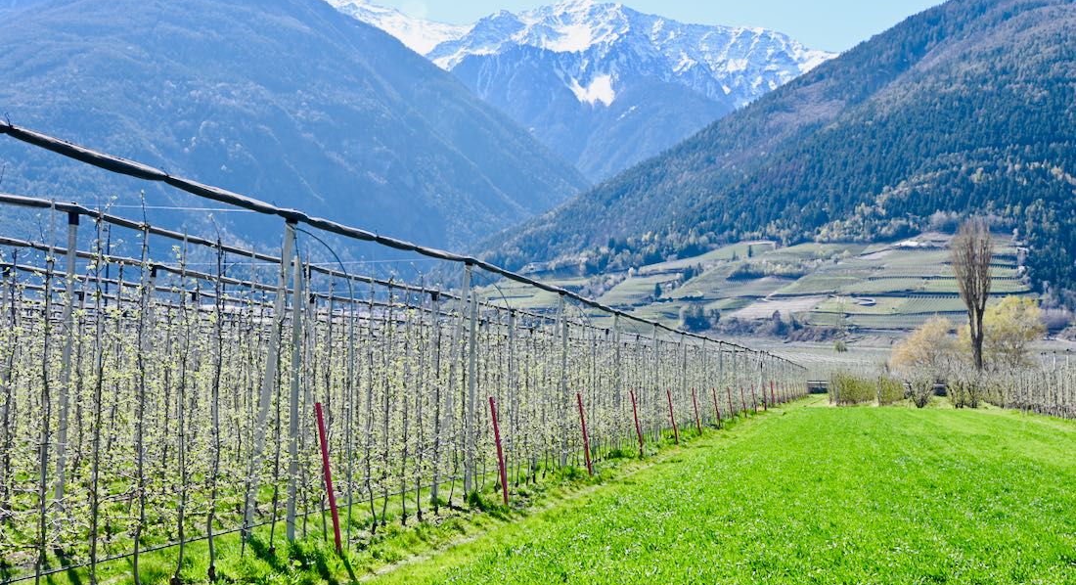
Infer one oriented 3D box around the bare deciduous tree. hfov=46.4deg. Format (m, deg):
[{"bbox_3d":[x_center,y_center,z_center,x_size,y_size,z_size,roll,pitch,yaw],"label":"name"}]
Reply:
[{"bbox_3d":[43.551,1.277,125.624,4.200,17.650,4.200,-1,-4,14],"label":"bare deciduous tree"}]

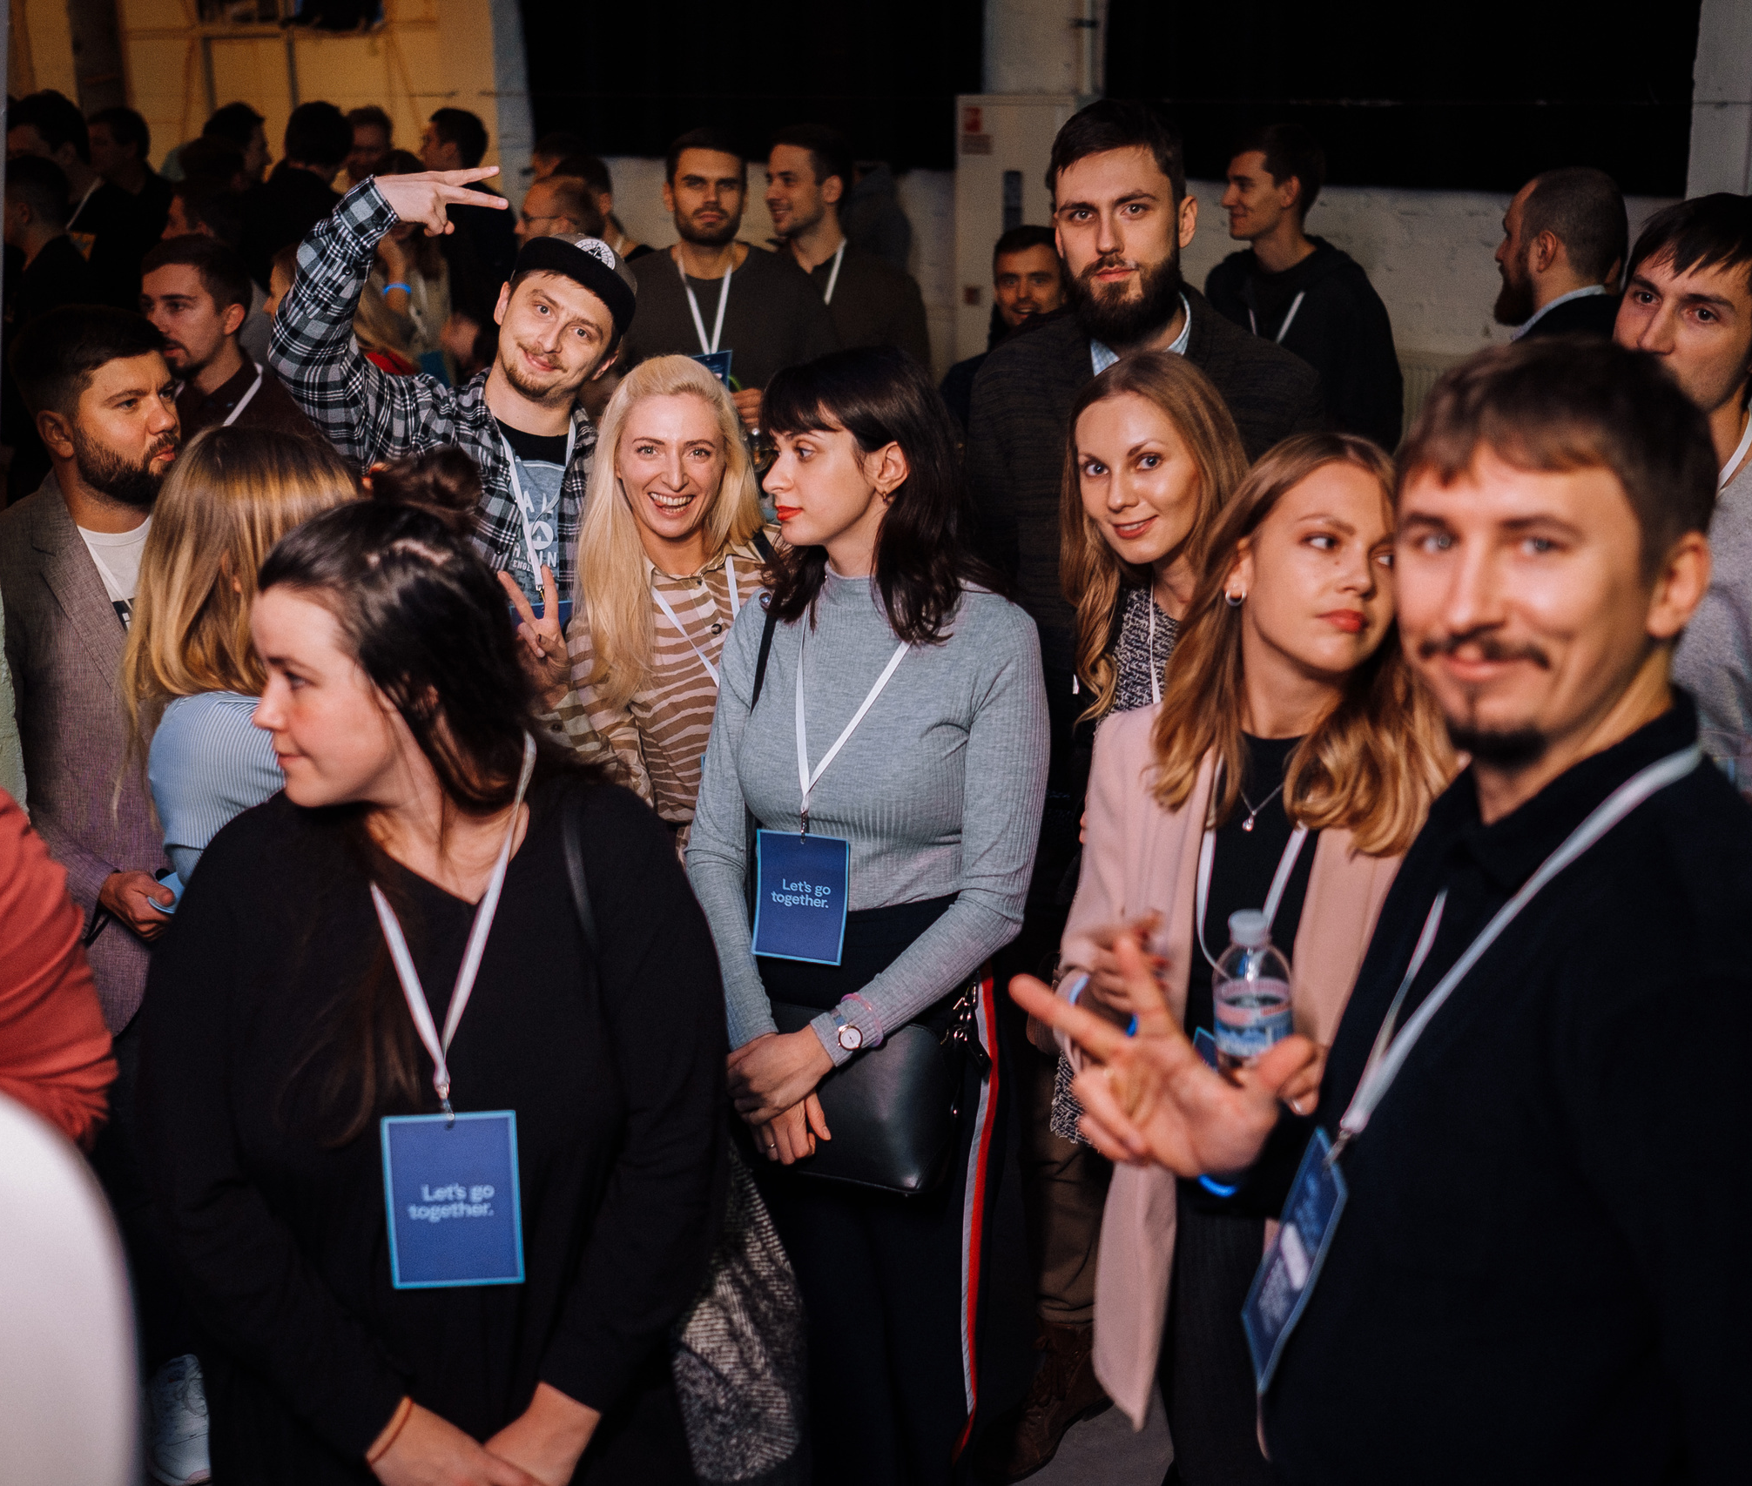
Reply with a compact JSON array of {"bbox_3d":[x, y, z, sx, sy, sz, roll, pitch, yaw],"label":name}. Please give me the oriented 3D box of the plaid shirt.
[{"bbox_3d":[-0.566,-0.281,3.069,0.520,0.990,0.380,-3,17,-8],"label":"plaid shirt"}]

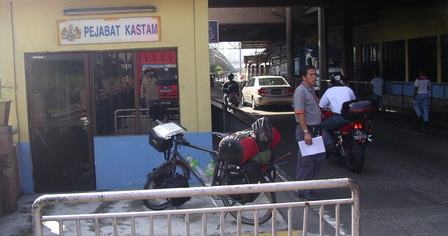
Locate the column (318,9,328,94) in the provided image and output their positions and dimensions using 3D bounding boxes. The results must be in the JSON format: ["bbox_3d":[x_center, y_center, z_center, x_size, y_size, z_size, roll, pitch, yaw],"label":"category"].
[{"bbox_3d":[4.557,-3.111,22.000,0.400,5.000,0.400,-2,6,-9],"label":"column"}]

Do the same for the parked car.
[{"bbox_3d":[1.920,-1.200,22.400,1.720,1.470,4.500,-2,6,-9],"label":"parked car"}]

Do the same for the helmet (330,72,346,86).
[{"bbox_3d":[1.949,-0.650,8.150,0.260,0.270,0.310,-2,6,-9],"label":"helmet"}]

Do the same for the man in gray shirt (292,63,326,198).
[{"bbox_3d":[1.086,0.198,6.120,0.330,1.710,0.480,1,6,22],"label":"man in gray shirt"}]

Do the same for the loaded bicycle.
[{"bbox_3d":[-0.100,0.525,5.270,1.760,1.100,0.580,2,6,29],"label":"loaded bicycle"}]

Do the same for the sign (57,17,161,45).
[{"bbox_3d":[-1.559,-1.173,6.480,1.390,0.345,0.050,-2,6,-6],"label":"sign"}]

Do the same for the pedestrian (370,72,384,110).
[{"bbox_3d":[6.282,-1.093,19.600,0.500,1.630,0.380,-2,6,-3],"label":"pedestrian"}]

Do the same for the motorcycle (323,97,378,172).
[{"bbox_3d":[1.995,0.235,8.211,0.740,1.180,2.050,-2,6,-9],"label":"motorcycle"}]

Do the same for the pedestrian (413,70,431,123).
[{"bbox_3d":[6.104,-0.652,14.800,0.500,1.620,0.400,-2,6,-4],"label":"pedestrian"}]

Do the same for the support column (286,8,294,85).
[{"bbox_3d":[3.525,-3.481,25.500,0.400,5.100,0.400,-2,6,-9],"label":"support column"}]

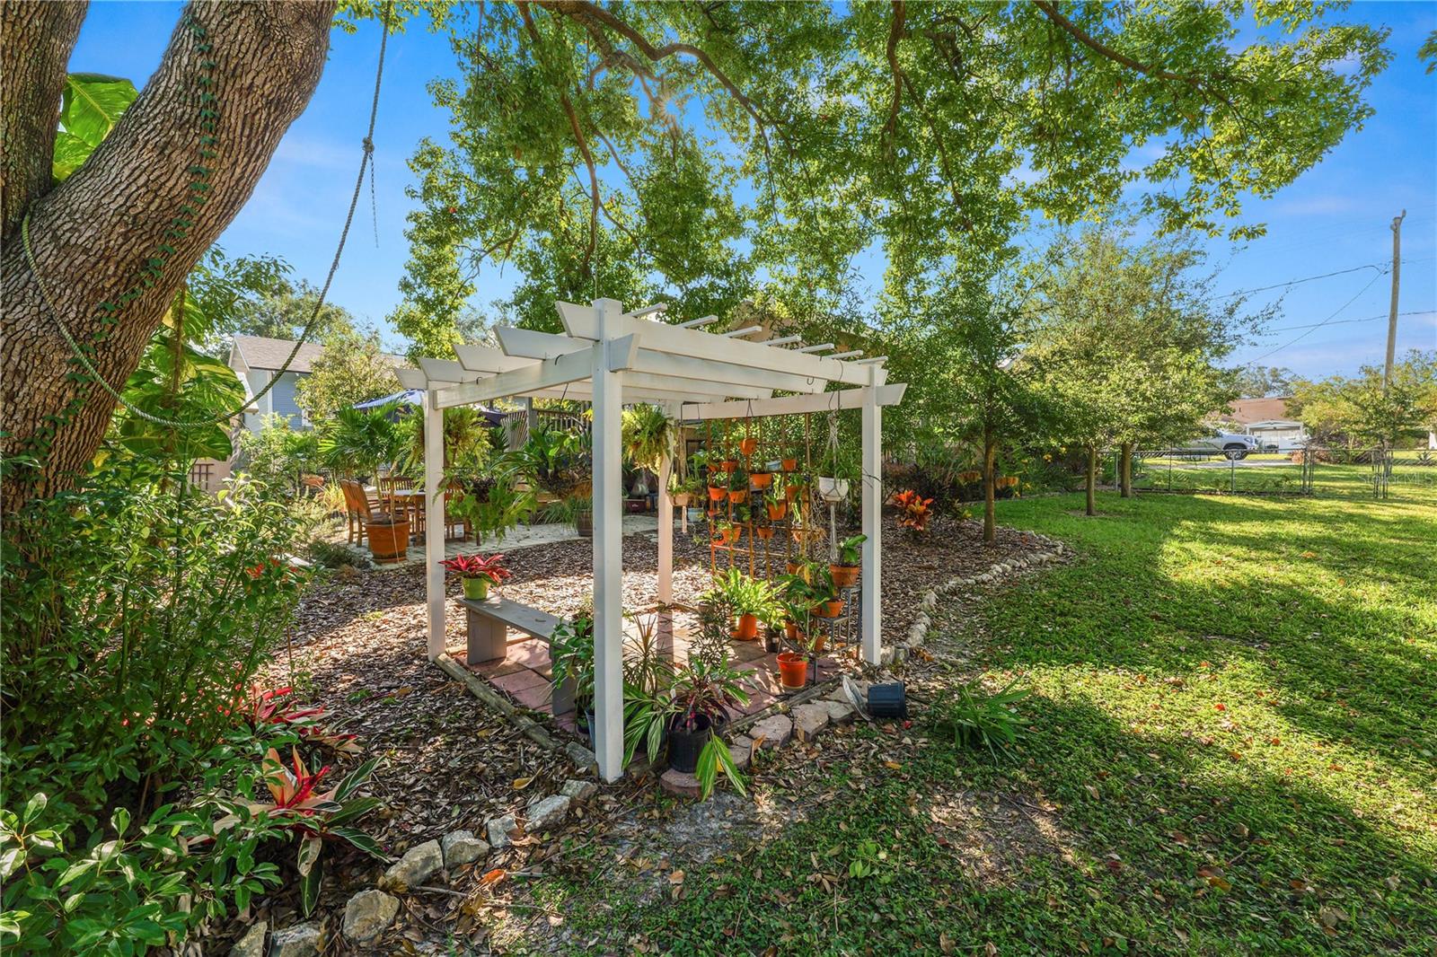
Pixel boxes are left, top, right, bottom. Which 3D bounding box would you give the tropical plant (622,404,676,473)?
[{"bbox_3d":[-0.671,-0.369,5.100,0.580,0.620,0.580,0,2,-7],"label":"tropical plant"}]

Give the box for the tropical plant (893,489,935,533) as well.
[{"bbox_3d":[3.287,0.557,9.400,0.660,0.720,0.660,1,2,19],"label":"tropical plant"}]

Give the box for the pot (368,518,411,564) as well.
[{"bbox_3d":[-4.188,0.806,7.100,0.530,0.500,0.530,-1,3,-26],"label":"pot"}]

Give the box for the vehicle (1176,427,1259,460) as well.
[{"bbox_3d":[25.936,-1.922,30.390,1.900,1.800,5.400,-2,3,-43],"label":"vehicle"}]

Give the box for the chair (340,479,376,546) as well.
[{"bbox_3d":[-5.143,0.499,8.150,0.580,0.950,0.550,-2,3,-41],"label":"chair"}]

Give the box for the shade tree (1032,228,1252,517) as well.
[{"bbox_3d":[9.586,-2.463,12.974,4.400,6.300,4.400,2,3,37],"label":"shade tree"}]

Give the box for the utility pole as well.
[{"bbox_3d":[29.678,-6.165,24.724,0.300,11.200,0.300,-2,3,-40],"label":"utility pole"}]

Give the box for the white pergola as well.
[{"bbox_3d":[-0.452,0.217,3.930,2.490,2.130,2.630,-2,3,-42],"label":"white pergola"}]

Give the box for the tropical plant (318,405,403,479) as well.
[{"bbox_3d":[-4.609,-0.470,7.200,0.950,0.930,0.920,-1,3,-24],"label":"tropical plant"}]

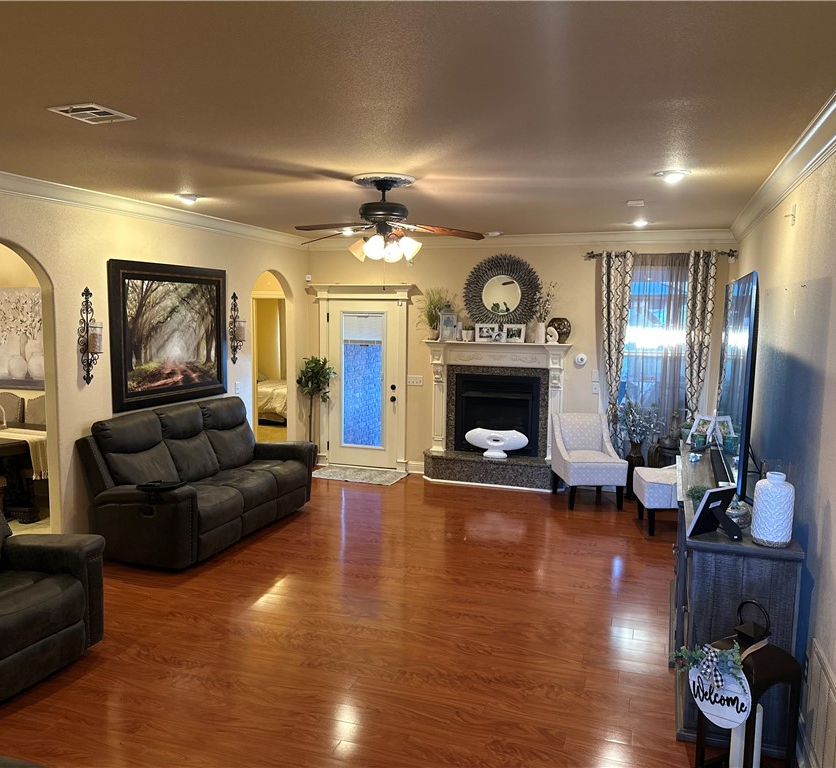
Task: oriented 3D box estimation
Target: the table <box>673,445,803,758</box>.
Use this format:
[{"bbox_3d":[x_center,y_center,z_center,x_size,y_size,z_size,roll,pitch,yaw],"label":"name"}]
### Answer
[{"bbox_3d":[1.786,1.037,4.269,0.488,0.931,2.558,3,6,19],"label":"table"}]

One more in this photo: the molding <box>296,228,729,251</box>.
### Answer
[{"bbox_3d":[0.927,-1.581,7.864,4.834,0.136,0.111,3,6,19],"label":"molding"}]

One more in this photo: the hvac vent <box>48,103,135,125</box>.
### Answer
[{"bbox_3d":[-1.427,-1.182,3.132,0.262,0.020,0.262,3,6,19],"label":"hvac vent"}]

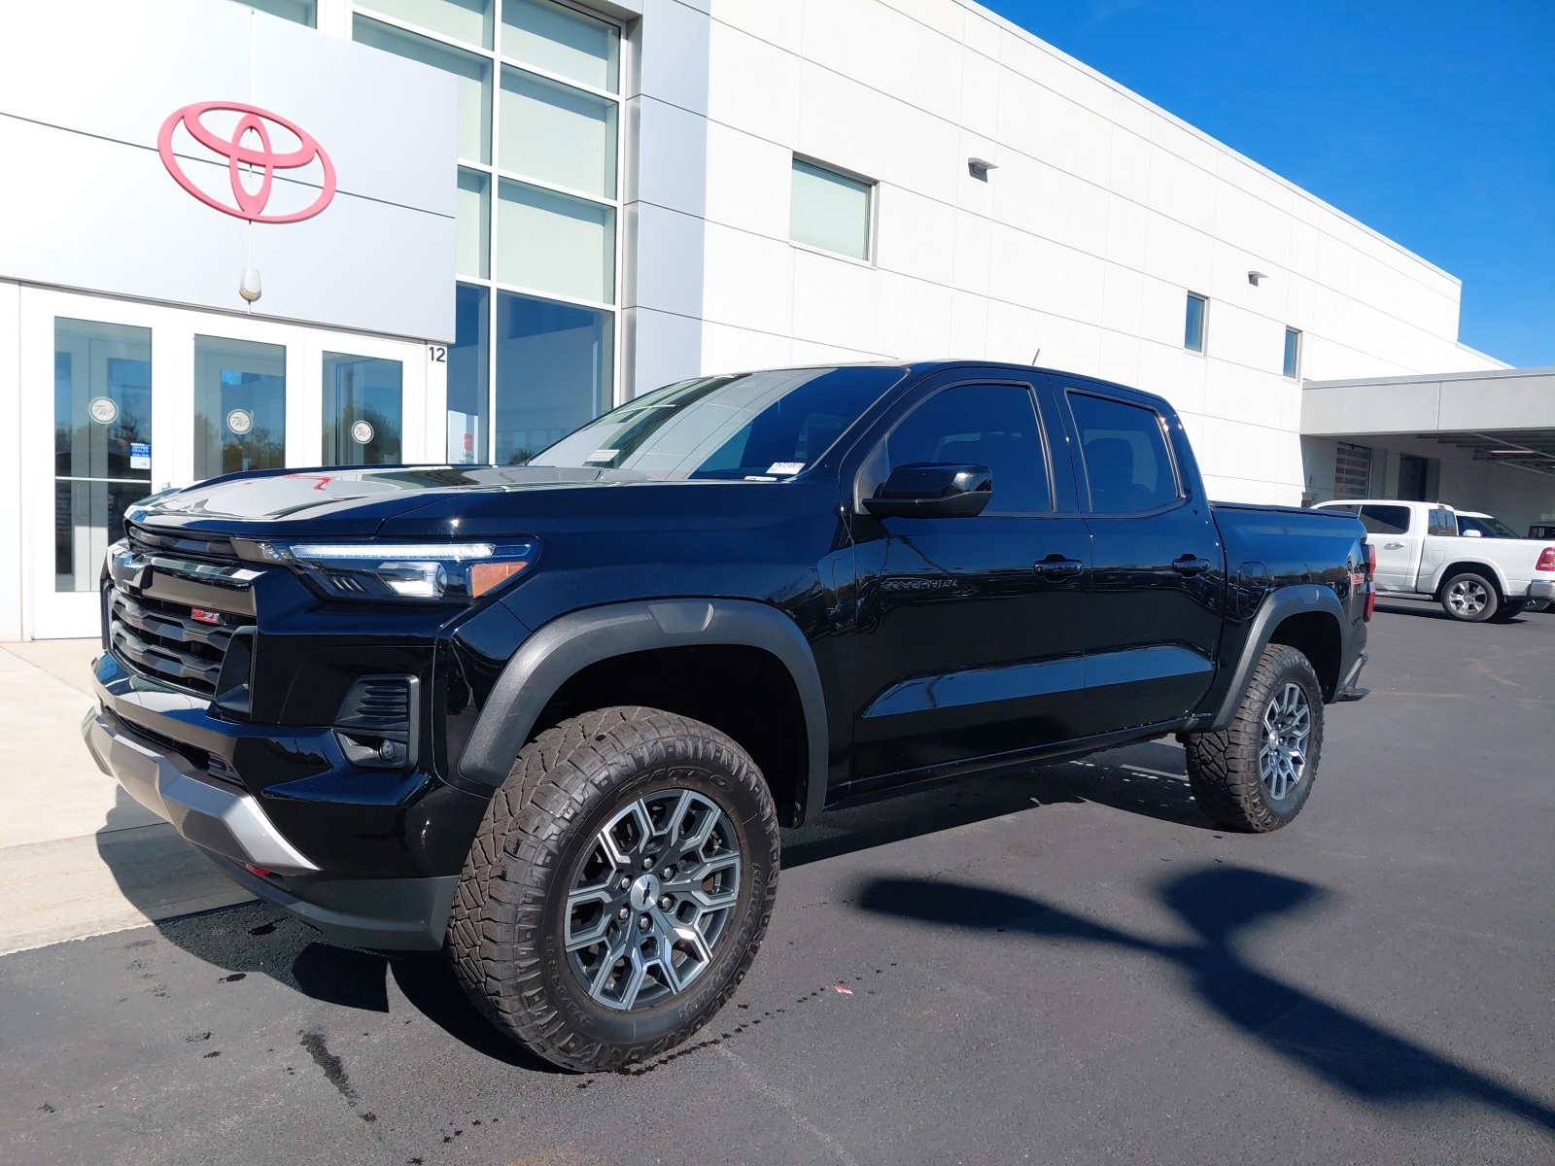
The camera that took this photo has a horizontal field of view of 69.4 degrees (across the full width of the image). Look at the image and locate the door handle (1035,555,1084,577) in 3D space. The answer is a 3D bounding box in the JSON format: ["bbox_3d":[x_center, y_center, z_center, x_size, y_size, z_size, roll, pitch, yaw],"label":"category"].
[{"bbox_3d":[0.901,-0.053,3.598,0.250,0.068,0.055,-1,5,-43],"label":"door handle"}]

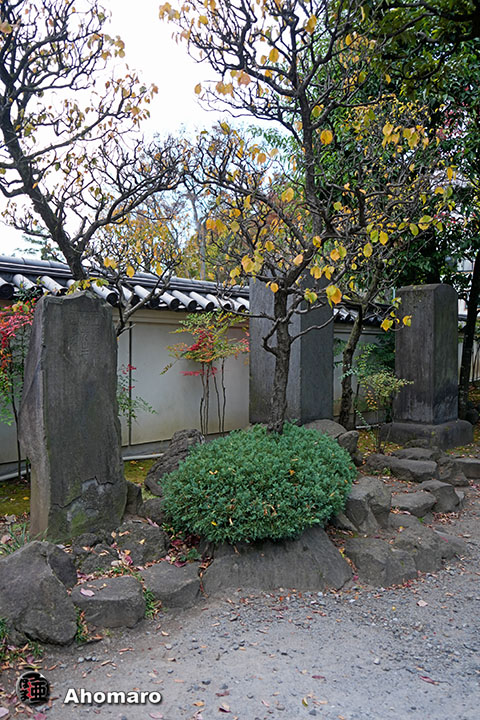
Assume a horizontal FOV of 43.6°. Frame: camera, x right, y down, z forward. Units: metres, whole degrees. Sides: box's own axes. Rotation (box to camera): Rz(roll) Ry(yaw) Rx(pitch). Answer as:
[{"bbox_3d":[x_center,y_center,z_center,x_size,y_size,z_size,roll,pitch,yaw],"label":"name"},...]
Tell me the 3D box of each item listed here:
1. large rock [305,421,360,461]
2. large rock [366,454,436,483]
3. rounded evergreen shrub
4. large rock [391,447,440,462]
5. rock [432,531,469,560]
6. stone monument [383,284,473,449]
[{"bbox_3d":[0.940,0.834,6.111,0.580,0.460,0.480,0,1,-30],"label":"large rock"},{"bbox_3d":[1.768,1.183,6.567,0.740,0.270,0.420,0,1,0],"label":"large rock"},{"bbox_3d":[0.147,0.867,4.513,1.400,0.740,1.200,0,1,0],"label":"rounded evergreen shrub"},{"bbox_3d":[2.094,1.135,7.117,0.560,0.230,0.400,0,1,0],"label":"large rock"},{"bbox_3d":[1.535,1.340,4.377,0.270,0.150,0.280,1,1,37],"label":"rock"},{"bbox_3d":[2.760,0.055,8.832,0.900,2.290,1.150,1,1,41],"label":"stone monument"}]

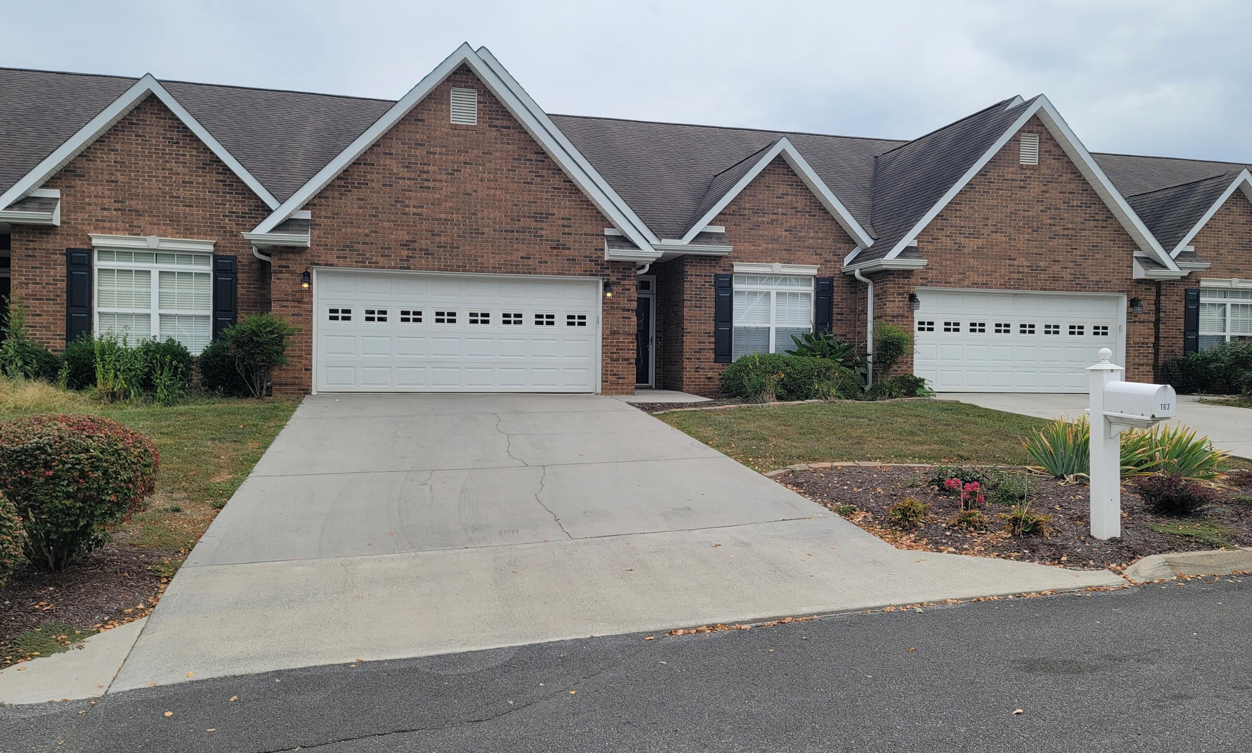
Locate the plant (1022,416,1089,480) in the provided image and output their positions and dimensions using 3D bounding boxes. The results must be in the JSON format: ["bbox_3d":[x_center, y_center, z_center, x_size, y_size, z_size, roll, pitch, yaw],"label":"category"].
[{"bbox_3d":[4.703,0.780,9.814,0.800,0.659,0.750,1,1,-13],"label":"plant"}]

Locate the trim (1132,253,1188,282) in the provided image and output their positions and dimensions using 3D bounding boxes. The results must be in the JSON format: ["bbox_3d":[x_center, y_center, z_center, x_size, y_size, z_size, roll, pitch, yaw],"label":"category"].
[{"bbox_3d":[11.451,-2.328,19.371,0.970,0.450,0.430,1,1,-13],"label":"trim"}]

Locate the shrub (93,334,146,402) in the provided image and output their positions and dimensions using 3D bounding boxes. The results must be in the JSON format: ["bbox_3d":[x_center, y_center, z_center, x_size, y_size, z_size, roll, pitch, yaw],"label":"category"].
[{"bbox_3d":[-8.184,-0.142,14.604,0.837,1.057,0.750,1,1,-13],"label":"shrub"}]

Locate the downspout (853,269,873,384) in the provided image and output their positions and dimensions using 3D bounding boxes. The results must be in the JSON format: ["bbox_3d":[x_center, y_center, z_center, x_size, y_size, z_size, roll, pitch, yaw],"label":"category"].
[{"bbox_3d":[4.898,-0.976,18.648,0.370,2.440,0.110,1,1,-13],"label":"downspout"}]

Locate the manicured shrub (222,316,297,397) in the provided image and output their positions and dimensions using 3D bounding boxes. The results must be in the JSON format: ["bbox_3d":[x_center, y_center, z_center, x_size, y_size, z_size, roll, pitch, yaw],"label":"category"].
[{"bbox_3d":[-6.190,-0.339,15.280,1.322,1.379,1.250,1,1,-13],"label":"manicured shrub"}]

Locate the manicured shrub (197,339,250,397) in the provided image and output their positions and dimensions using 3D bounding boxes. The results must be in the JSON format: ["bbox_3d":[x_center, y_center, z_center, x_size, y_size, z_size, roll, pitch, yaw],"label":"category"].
[{"bbox_3d":[-6.837,-0.151,15.489,1.022,0.959,1.000,1,1,-13],"label":"manicured shrub"}]

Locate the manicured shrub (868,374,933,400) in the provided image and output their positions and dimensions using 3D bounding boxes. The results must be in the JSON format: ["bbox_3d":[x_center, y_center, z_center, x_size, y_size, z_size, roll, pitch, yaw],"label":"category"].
[{"bbox_3d":[5.331,0.201,17.663,1.242,0.482,0.950,1,1,-13],"label":"manicured shrub"}]

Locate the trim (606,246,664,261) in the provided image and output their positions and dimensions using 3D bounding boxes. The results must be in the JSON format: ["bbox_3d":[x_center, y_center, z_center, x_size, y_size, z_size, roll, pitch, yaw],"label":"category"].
[{"bbox_3d":[0.147,-2.240,16.524,0.960,0.260,0.450,1,1,-13],"label":"trim"}]

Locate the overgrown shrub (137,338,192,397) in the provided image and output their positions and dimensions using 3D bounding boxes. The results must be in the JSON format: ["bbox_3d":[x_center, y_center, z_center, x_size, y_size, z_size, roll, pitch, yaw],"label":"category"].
[{"bbox_3d":[-7.739,-0.156,15.172,0.919,0.955,0.950,1,1,-13],"label":"overgrown shrub"}]

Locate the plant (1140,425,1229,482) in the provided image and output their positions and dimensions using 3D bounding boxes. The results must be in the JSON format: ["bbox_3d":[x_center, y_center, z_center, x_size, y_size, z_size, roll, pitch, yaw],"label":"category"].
[{"bbox_3d":[6.109,0.828,9.943,0.950,0.616,0.800,1,1,-13],"label":"plant"}]

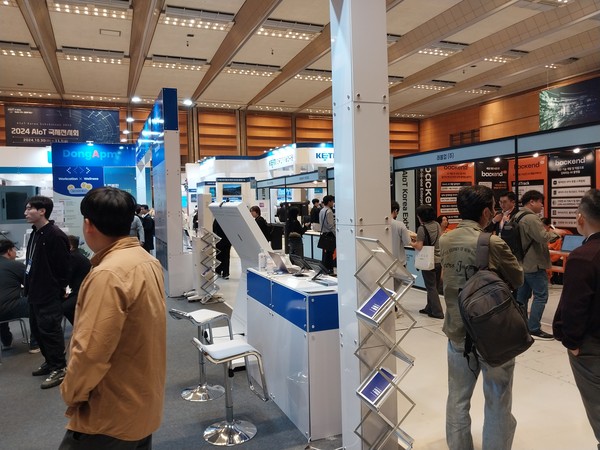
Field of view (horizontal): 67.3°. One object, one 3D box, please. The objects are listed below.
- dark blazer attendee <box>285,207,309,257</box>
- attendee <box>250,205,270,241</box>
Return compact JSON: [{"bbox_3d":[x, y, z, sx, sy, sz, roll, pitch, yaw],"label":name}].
[{"bbox_3d":[-0.105,0.293,11.830,0.460,1.530,0.460,-3,3,-28],"label":"dark blazer attendee"},{"bbox_3d":[-0.874,0.369,10.230,0.420,1.600,0.480,-2,3,-5],"label":"attendee"}]

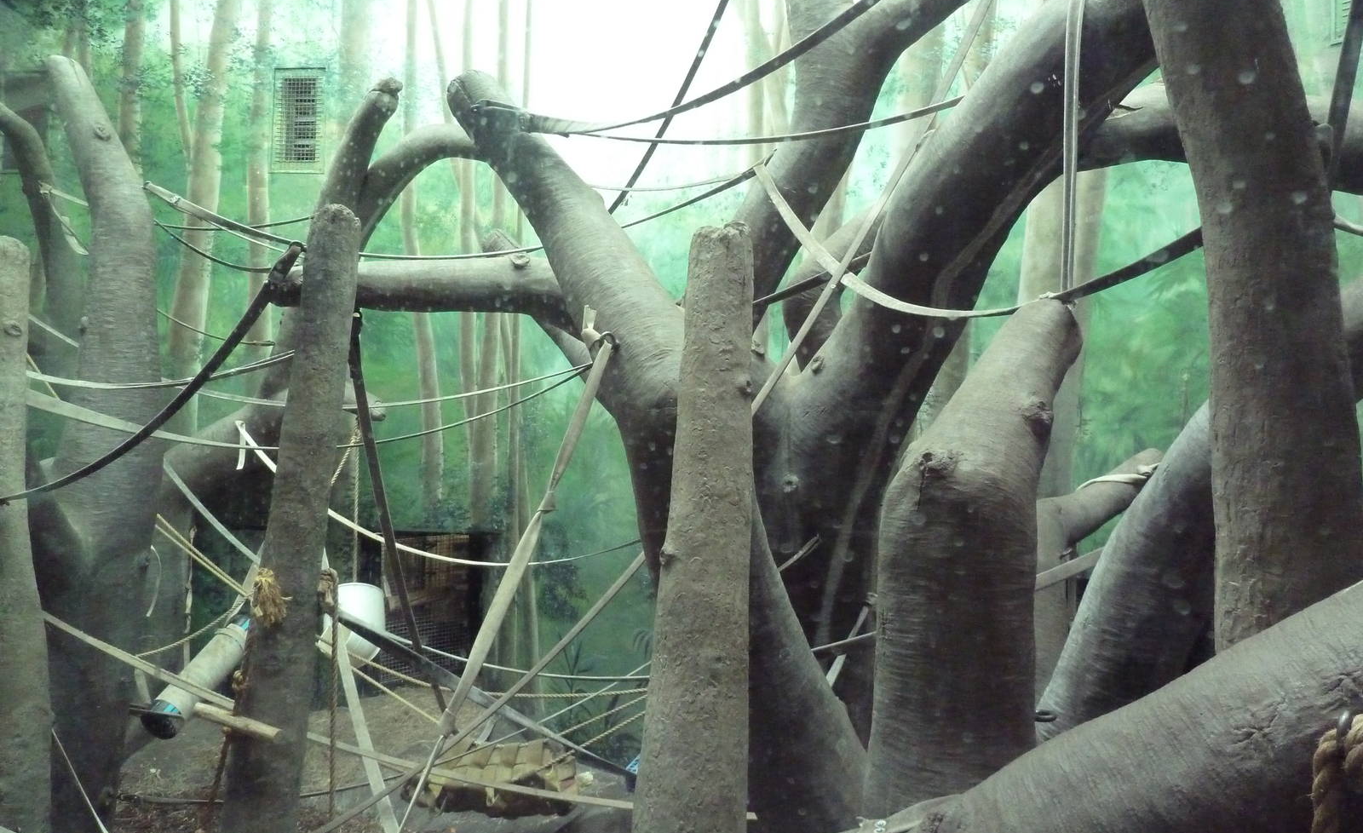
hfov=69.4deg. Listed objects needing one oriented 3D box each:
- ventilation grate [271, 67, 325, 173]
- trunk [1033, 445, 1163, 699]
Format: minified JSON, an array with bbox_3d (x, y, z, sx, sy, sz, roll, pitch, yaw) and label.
[{"bbox_3d":[-2.470,-1.906,6.350,0.345,0.680,0.045,1,-1,3],"label":"ventilation grate"},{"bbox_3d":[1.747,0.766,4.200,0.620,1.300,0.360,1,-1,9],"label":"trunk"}]

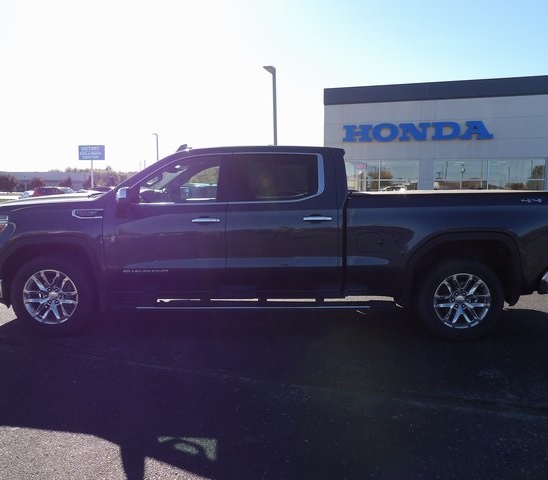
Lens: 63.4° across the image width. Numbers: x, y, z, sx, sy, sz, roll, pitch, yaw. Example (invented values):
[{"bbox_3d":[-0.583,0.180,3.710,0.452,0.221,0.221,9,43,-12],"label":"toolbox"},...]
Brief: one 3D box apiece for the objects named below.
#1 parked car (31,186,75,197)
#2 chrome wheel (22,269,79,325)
[{"bbox_3d":[-18.370,-3.725,38.000,4.450,1.630,1.820,1,7,5],"label":"parked car"},{"bbox_3d":[-2.198,0.560,4.477,0.545,0.545,0.200,0,7,3],"label":"chrome wheel"}]

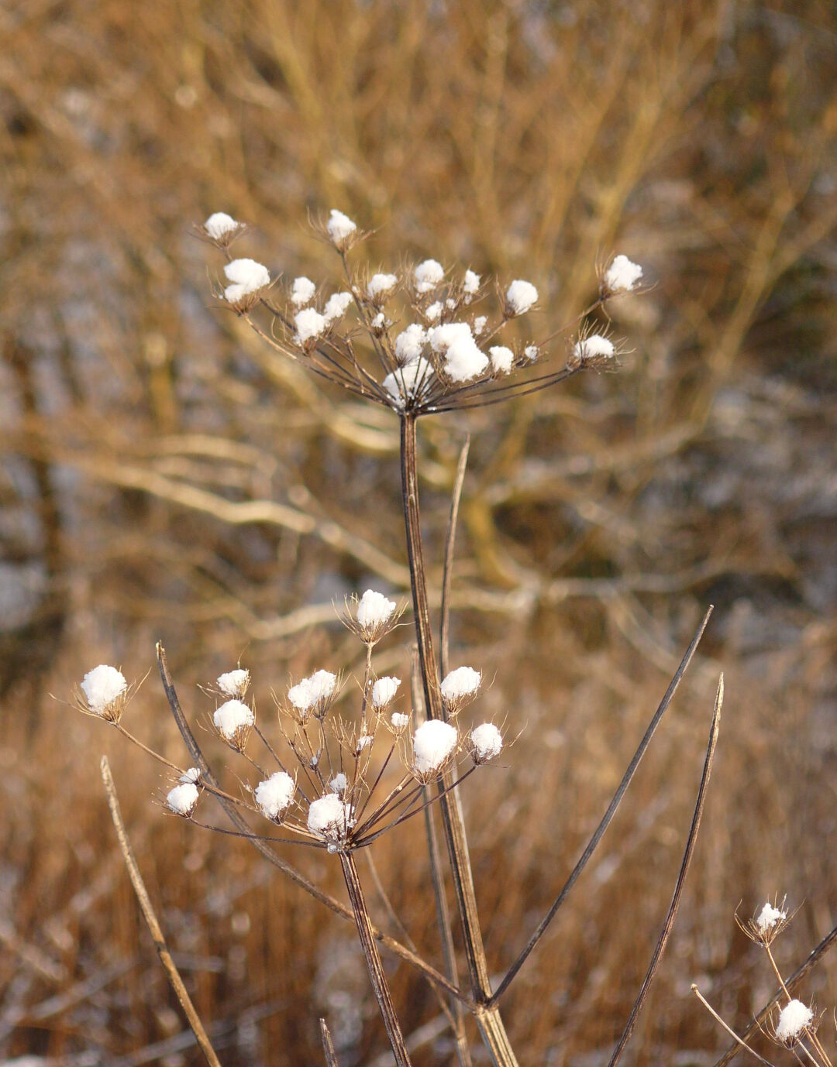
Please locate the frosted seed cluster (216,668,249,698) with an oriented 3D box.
[{"bbox_3d":[-0.073,0.059,1.870,0.013,0.011,0.012,0,6,0],"label":"frosted seed cluster"}]

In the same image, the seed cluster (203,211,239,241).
[{"bbox_3d":[-0.081,-0.125,1.935,0.014,0.012,0.013,0,8,0],"label":"seed cluster"}]

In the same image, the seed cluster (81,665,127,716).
[{"bbox_3d":[-0.123,0.062,1.860,0.018,0.019,0.017,0,6,0],"label":"seed cluster"}]

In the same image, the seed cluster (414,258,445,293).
[{"bbox_3d":[0.004,-0.105,1.930,0.012,0.014,0.011,0,6,0],"label":"seed cluster"}]

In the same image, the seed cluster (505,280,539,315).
[{"bbox_3d":[0.042,-0.096,1.920,0.013,0.014,0.013,0,6,0],"label":"seed cluster"}]

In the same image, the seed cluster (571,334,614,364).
[{"bbox_3d":[0.069,-0.073,1.879,0.017,0.012,0.014,0,8,0],"label":"seed cluster"}]

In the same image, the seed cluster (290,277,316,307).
[{"bbox_3d":[-0.047,-0.098,1.920,0.010,0.012,0.010,0,6,0],"label":"seed cluster"}]

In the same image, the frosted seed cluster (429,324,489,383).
[{"bbox_3d":[0.016,-0.071,1.865,0.023,0.023,0.020,0,8,0],"label":"frosted seed cluster"}]

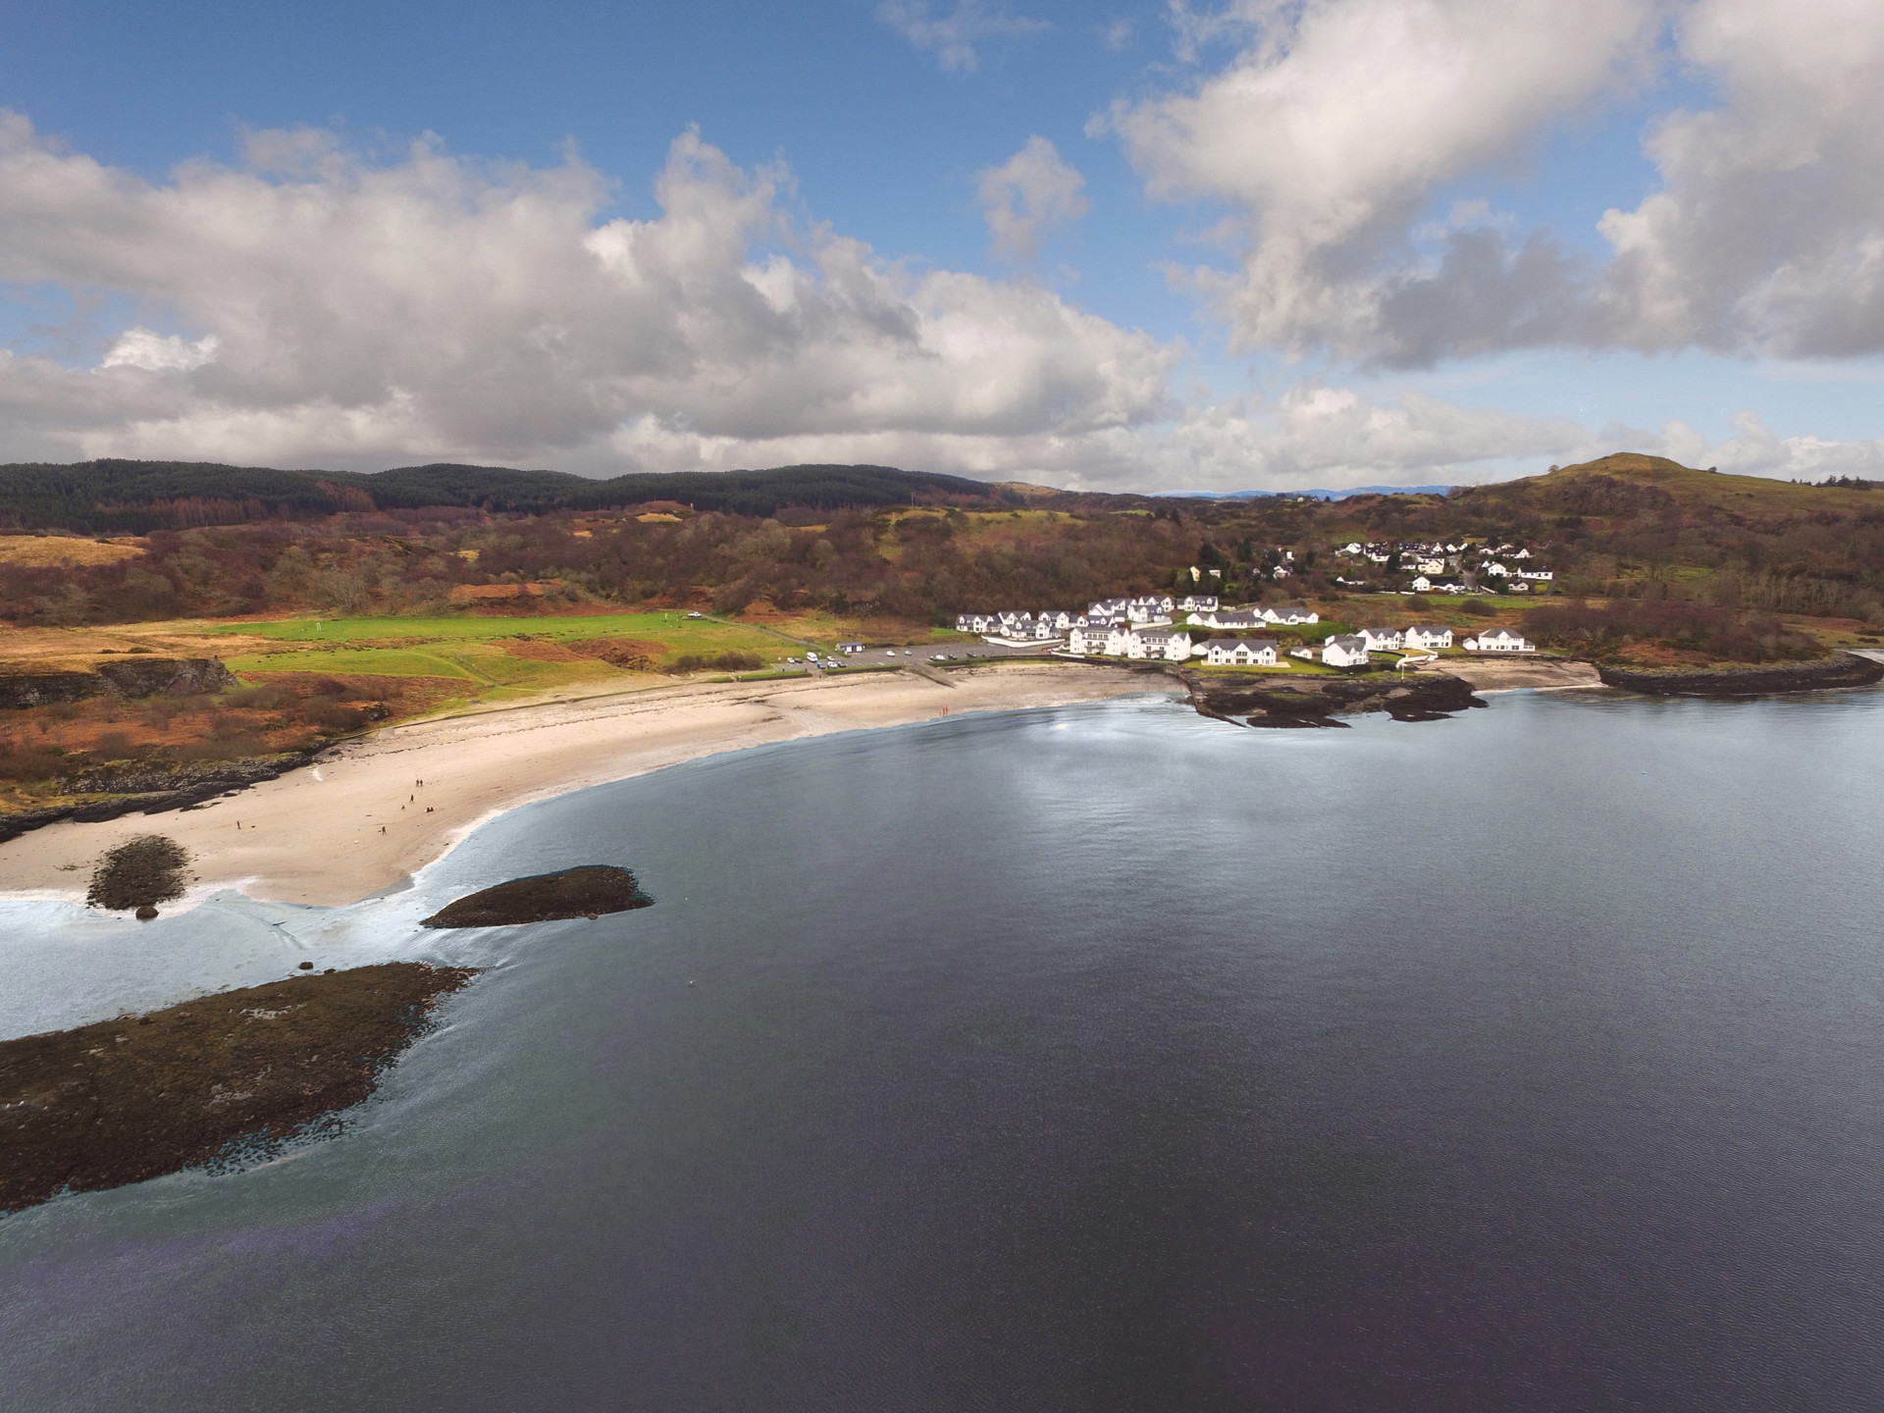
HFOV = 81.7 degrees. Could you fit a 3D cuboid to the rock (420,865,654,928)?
[{"bbox_3d":[-62.800,29.300,169.500,32.500,2.400,21.500,-5,12,-28],"label":"rock"}]

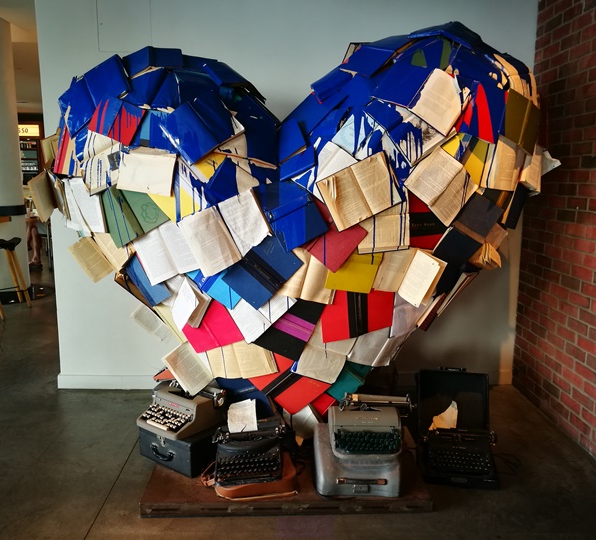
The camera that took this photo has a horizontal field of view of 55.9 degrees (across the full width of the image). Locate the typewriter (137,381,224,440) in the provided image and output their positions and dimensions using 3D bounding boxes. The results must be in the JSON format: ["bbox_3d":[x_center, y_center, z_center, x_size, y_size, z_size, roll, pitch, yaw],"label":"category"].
[{"bbox_3d":[-0.518,0.619,2.559,0.305,0.147,0.315,7,12,36],"label":"typewriter"}]

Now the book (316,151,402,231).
[{"bbox_3d":[0.258,-0.320,2.311,0.290,0.222,0.040,-23,11,7],"label":"book"}]

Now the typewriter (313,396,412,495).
[{"bbox_3d":[0.280,0.712,2.384,0.390,0.320,0.360,1,10,3],"label":"typewriter"}]

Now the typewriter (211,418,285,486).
[{"bbox_3d":[-0.220,0.743,2.363,0.290,0.155,0.290,-2,10,-13],"label":"typewriter"}]

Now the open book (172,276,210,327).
[{"bbox_3d":[-0.465,0.133,2.439,0.124,0.193,0.070,-12,15,22],"label":"open book"}]

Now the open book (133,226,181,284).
[{"bbox_3d":[-0.608,-0.054,2.402,0.146,0.210,0.035,-17,13,18],"label":"open book"}]

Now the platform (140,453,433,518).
[{"bbox_3d":[-0.046,0.900,2.408,1.140,0.062,0.420,0,10,-2],"label":"platform"}]

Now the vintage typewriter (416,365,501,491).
[{"bbox_3d":[0.740,0.696,2.562,0.325,0.420,0.370,2,10,8],"label":"vintage typewriter"}]

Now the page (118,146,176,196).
[{"bbox_3d":[-0.623,-0.405,2.322,0.238,0.172,0.030,9,5,7],"label":"page"}]

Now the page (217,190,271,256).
[{"bbox_3d":[-0.211,-0.198,2.323,0.152,0.219,0.030,-26,16,-4],"label":"page"}]

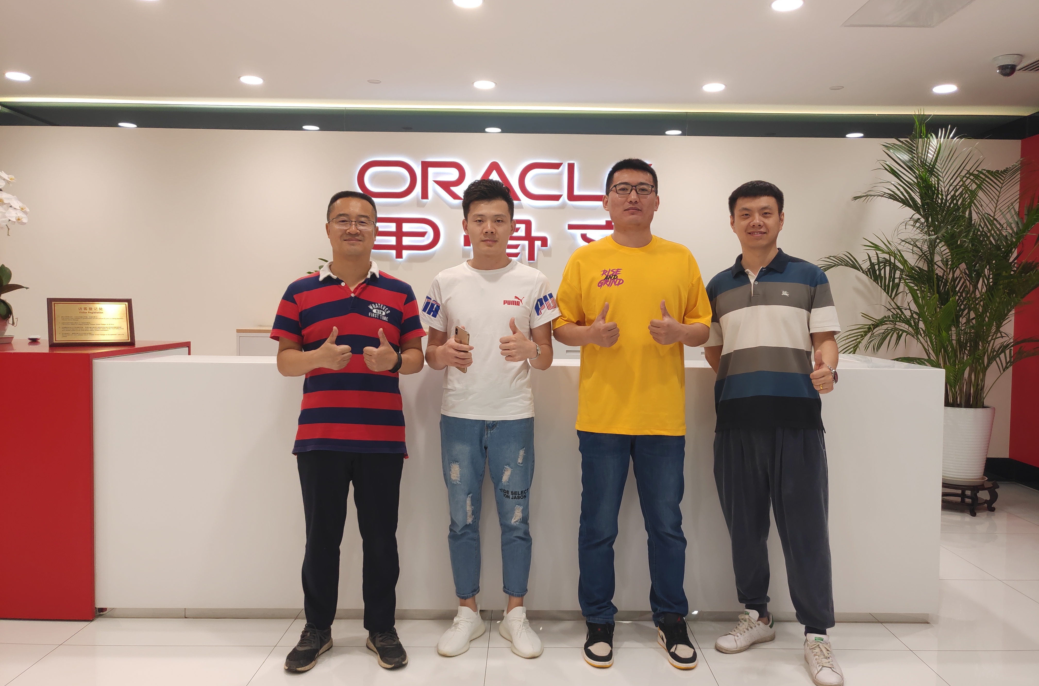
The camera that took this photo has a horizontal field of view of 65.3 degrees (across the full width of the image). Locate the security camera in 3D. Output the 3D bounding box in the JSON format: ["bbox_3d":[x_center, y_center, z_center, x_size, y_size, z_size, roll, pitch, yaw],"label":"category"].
[{"bbox_3d":[2.738,-1.542,4.546,0.152,0.100,0.152,2,3,25],"label":"security camera"}]

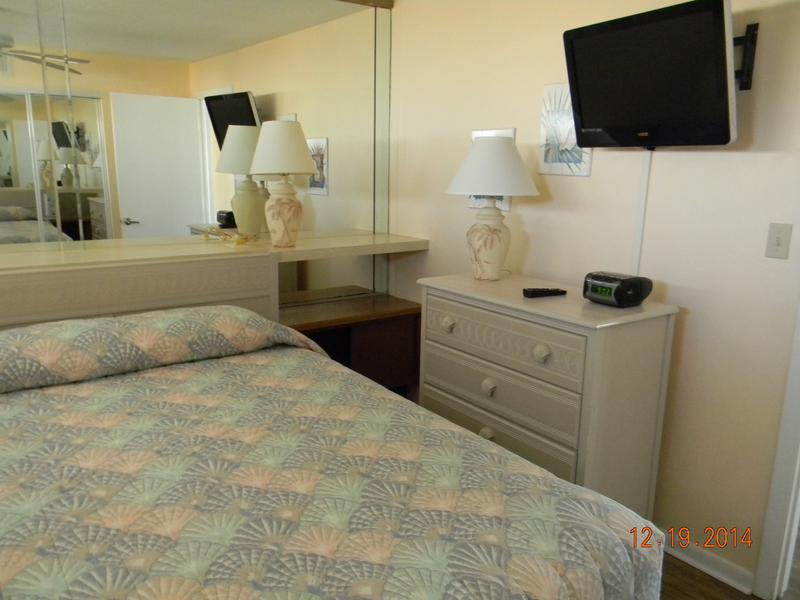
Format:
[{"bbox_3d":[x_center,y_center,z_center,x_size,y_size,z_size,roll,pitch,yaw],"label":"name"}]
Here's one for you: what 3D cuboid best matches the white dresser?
[{"bbox_3d":[0.515,0.446,2.689,0.486,0.959,0.964,-8,14,-36],"label":"white dresser"}]

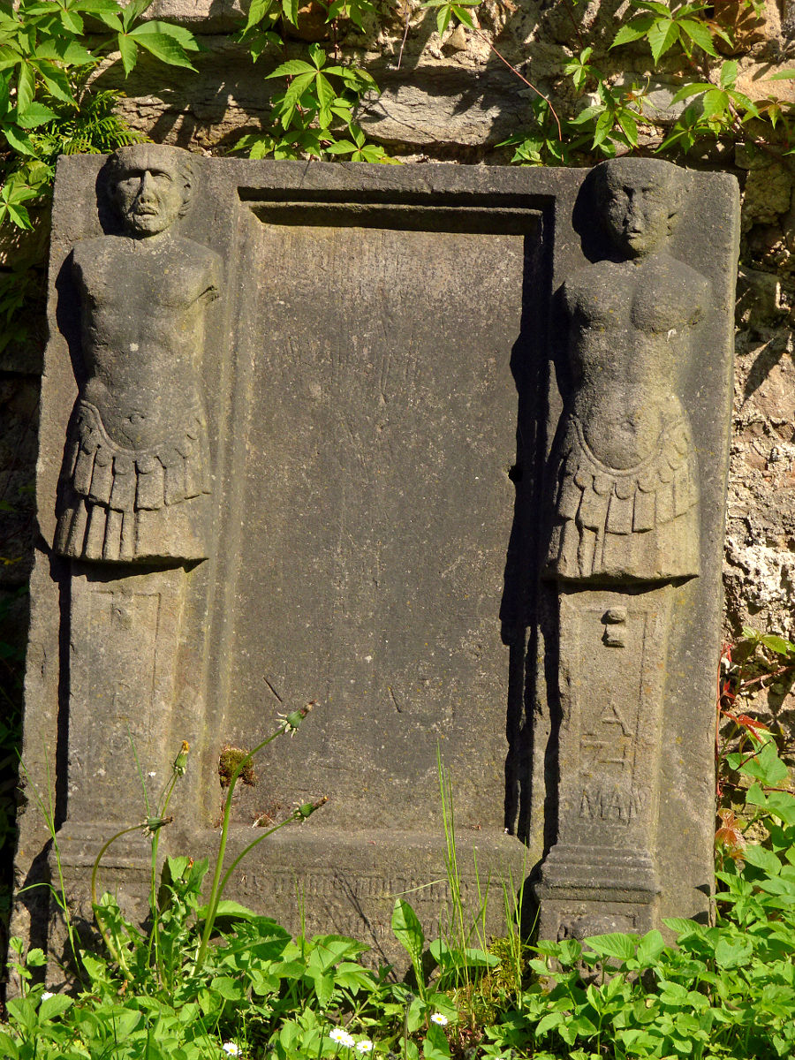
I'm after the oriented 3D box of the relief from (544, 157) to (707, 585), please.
[{"bbox_3d":[0.282,-0.196,9.600,0.188,0.520,0.095,1,-8,8],"label":"relief"}]

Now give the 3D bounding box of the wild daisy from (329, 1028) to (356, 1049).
[{"bbox_3d":[-0.066,0.605,9.250,0.030,0.021,0.026,2,4,-3],"label":"wild daisy"}]

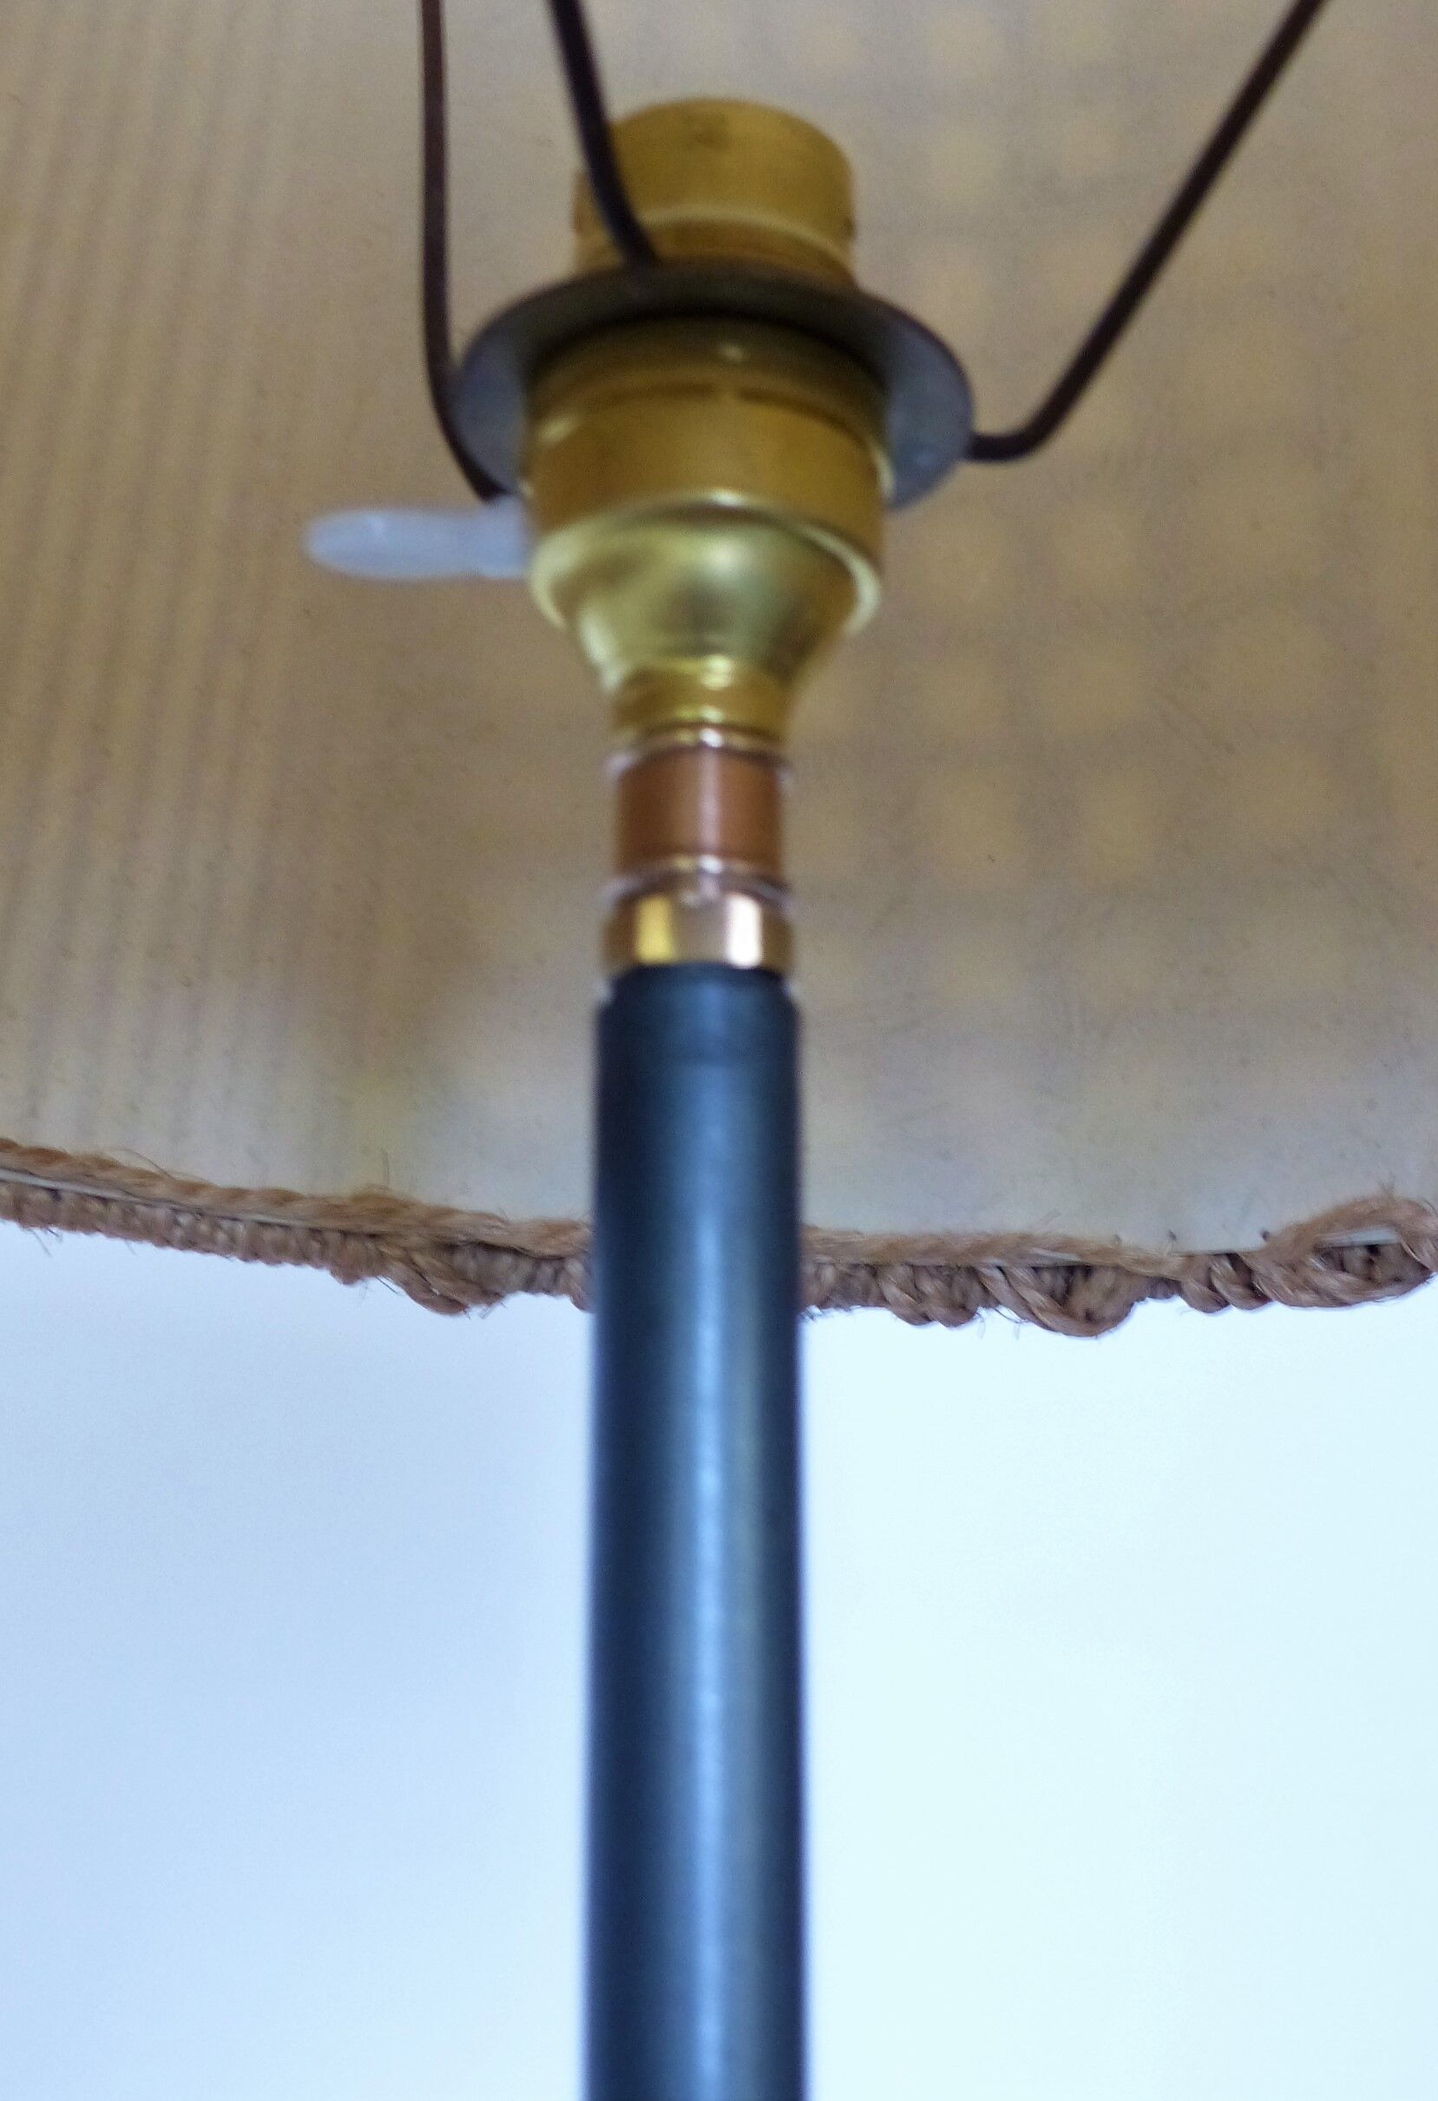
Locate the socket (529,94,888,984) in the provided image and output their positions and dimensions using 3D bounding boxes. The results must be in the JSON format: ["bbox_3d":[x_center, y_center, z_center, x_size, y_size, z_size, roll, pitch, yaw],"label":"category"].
[{"bbox_3d":[-0.001,-0.045,0.249,0.034,0.082,0.034,1,-15,0],"label":"socket"}]

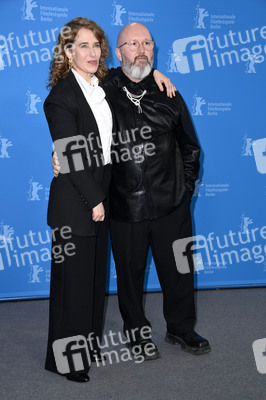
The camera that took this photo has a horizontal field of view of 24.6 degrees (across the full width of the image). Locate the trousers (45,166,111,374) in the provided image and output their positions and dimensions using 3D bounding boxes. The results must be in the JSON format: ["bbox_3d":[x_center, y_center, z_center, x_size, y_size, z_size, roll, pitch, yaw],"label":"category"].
[{"bbox_3d":[-0.279,0.346,3.105,0.310,1.040,0.380,8,12,37],"label":"trousers"}]

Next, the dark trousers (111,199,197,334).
[{"bbox_3d":[0.101,0.328,3.353,0.450,0.900,0.330,-3,11,-22],"label":"dark trousers"}]

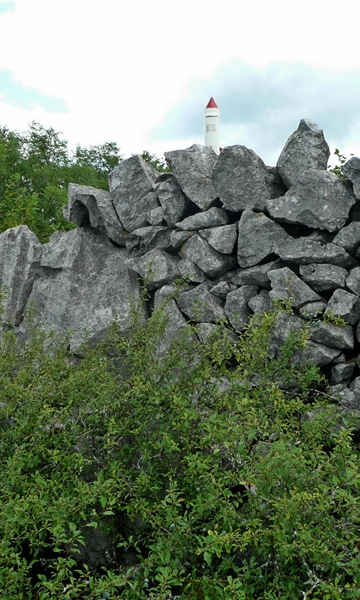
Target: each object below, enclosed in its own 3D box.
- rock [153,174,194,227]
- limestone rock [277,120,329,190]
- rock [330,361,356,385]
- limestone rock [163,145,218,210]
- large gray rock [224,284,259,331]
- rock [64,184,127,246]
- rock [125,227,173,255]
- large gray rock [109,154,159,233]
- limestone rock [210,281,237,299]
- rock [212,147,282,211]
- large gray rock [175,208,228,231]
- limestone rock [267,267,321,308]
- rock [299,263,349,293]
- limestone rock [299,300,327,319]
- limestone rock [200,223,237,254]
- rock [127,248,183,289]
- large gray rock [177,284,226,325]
[{"bbox_3d":[-0.067,-0.746,4.850,0.259,0.399,0.280,0,2,0],"label":"rock"},{"bbox_3d":[1.000,-1.174,5.220,0.409,0.556,0.340,0,-2,0],"label":"limestone rock"},{"bbox_3d":[1.160,0.514,4.590,0.177,0.164,0.180,0,-2,0],"label":"rock"},{"bbox_3d":[0.082,-0.871,4.600,0.384,0.469,0.330,0,-3,0],"label":"limestone rock"},{"bbox_3d":[0.413,0.050,4.350,0.229,0.309,0.210,0,-3,0],"label":"large gray rock"},{"bbox_3d":[-0.654,-0.654,5.010,0.458,0.458,0.420,0,-2,0],"label":"rock"},{"bbox_3d":[-0.212,-0.414,4.500,0.348,0.195,0.250,0,-3,0],"label":"rock"},{"bbox_3d":[-0.349,-0.798,4.850,0.368,0.574,0.360,0,2,0],"label":"large gray rock"},{"bbox_3d":[0.296,-0.071,4.400,0.177,0.122,0.140,0,-3,0],"label":"limestone rock"},{"bbox_3d":[0.508,-0.950,5.060,0.485,0.507,0.420,0,-2,0],"label":"rock"},{"bbox_3d":[0.160,-0.600,4.825,0.396,0.161,0.250,0,-2,0],"label":"large gray rock"},{"bbox_3d":[0.830,-0.086,4.650,0.396,0.290,0.280,0,2,0],"label":"limestone rock"},{"bbox_3d":[1.042,-0.163,4.700,0.358,0.215,0.270,0,2,0],"label":"rock"},{"bbox_3d":[0.891,0.064,4.350,0.188,0.121,0.160,0,-3,0],"label":"limestone rock"},{"bbox_3d":[0.272,-0.439,4.700,0.272,0.215,0.240,0,2,0],"label":"limestone rock"},{"bbox_3d":[-0.188,-0.233,4.870,0.396,0.281,0.340,0,-2,0],"label":"rock"},{"bbox_3d":[0.160,0.019,4.810,0.356,0.285,0.320,0,-2,0],"label":"large gray rock"}]

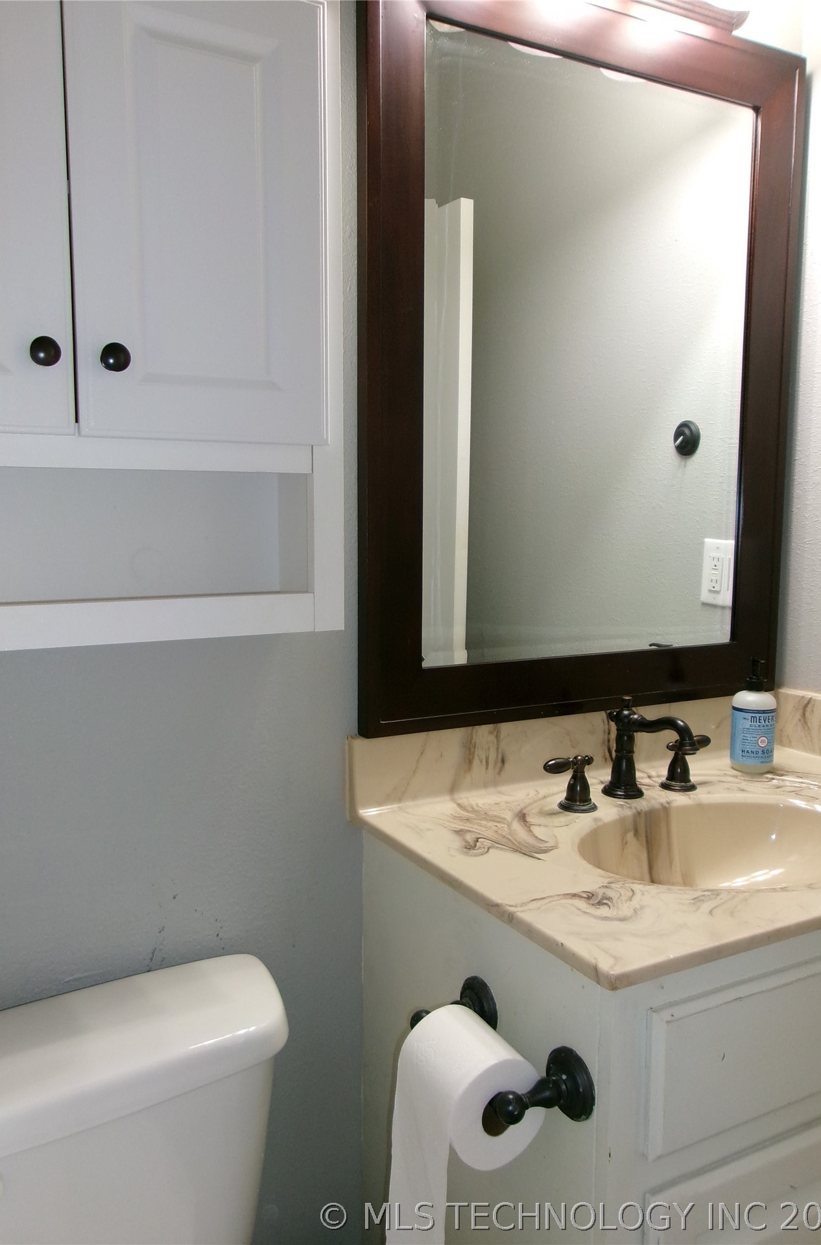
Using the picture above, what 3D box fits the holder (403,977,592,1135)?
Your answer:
[{"bbox_3d":[0.080,0.440,0.990,0.087,0.068,0.230,-3,7,-28],"label":"holder"}]

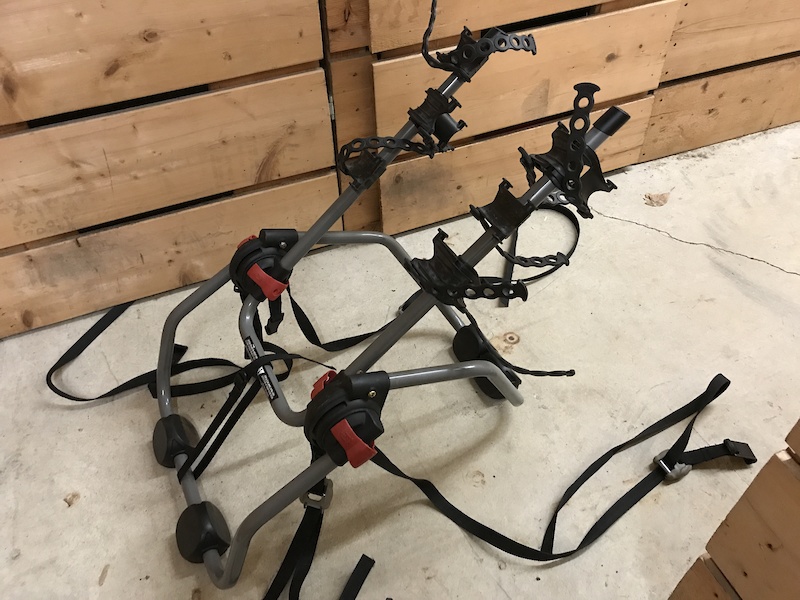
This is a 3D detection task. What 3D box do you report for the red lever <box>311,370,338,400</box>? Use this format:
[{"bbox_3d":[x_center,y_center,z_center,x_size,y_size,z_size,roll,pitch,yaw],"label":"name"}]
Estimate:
[{"bbox_3d":[-0.117,0.146,1.050,0.064,0.036,0.034,-48,49,13],"label":"red lever"}]

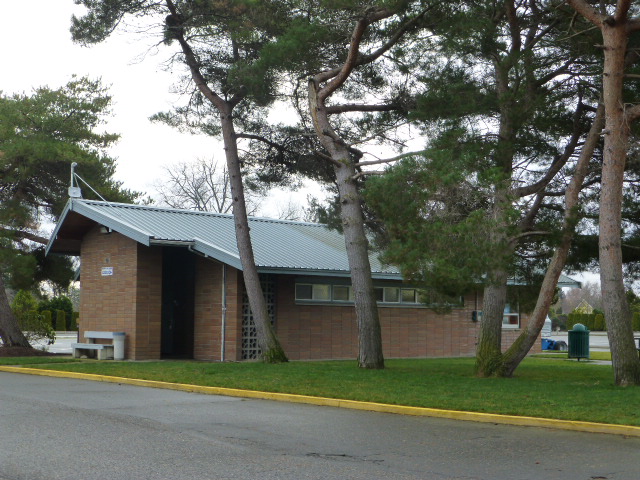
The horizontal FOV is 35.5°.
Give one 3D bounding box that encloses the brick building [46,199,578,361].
[{"bbox_3d":[-0.234,1.587,33.518,17.920,4.420,9.190,5,-6,-42],"label":"brick building"}]

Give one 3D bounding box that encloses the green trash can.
[{"bbox_3d":[7.465,2.951,28.800,0.617,1.108,0.617,0,-5,0],"label":"green trash can"}]

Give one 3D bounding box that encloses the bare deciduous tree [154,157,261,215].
[{"bbox_3d":[-8.493,0.398,74.452,8.550,13.390,8.550,0,-5,0],"label":"bare deciduous tree"}]

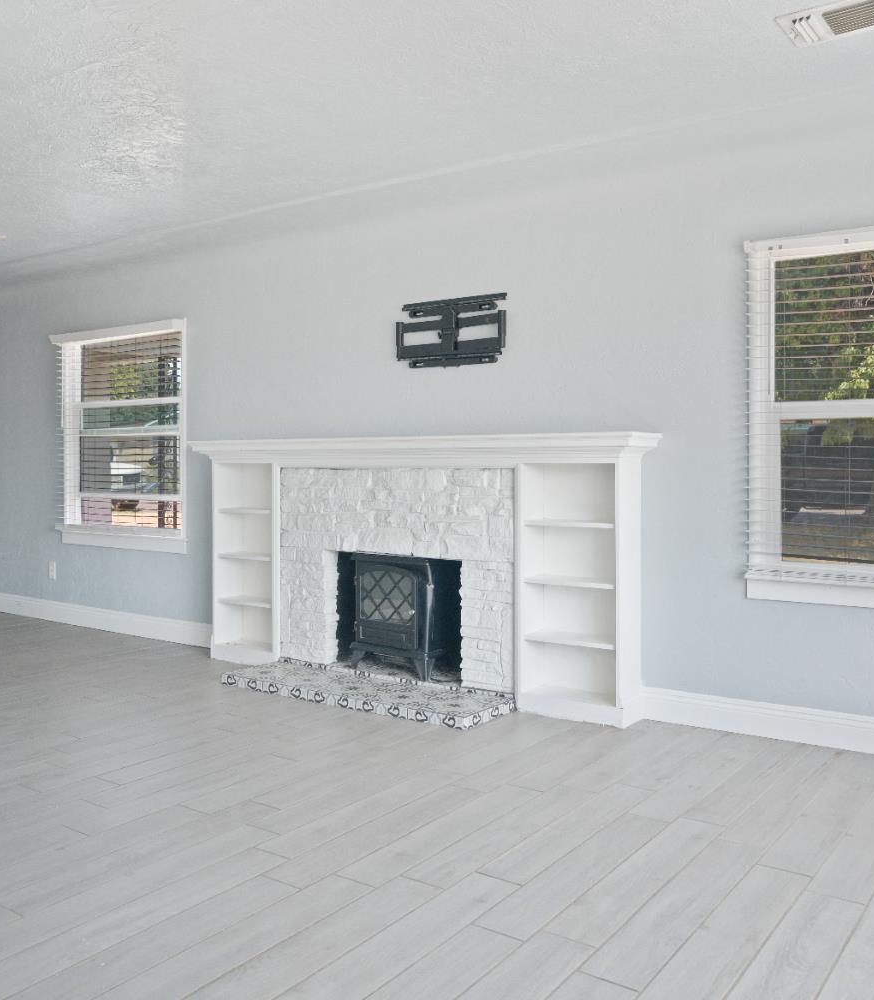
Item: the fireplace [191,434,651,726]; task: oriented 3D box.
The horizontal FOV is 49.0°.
[{"bbox_3d":[-0.317,0.323,4.727,2.729,1.251,0.610,1,2,35],"label":"fireplace"}]

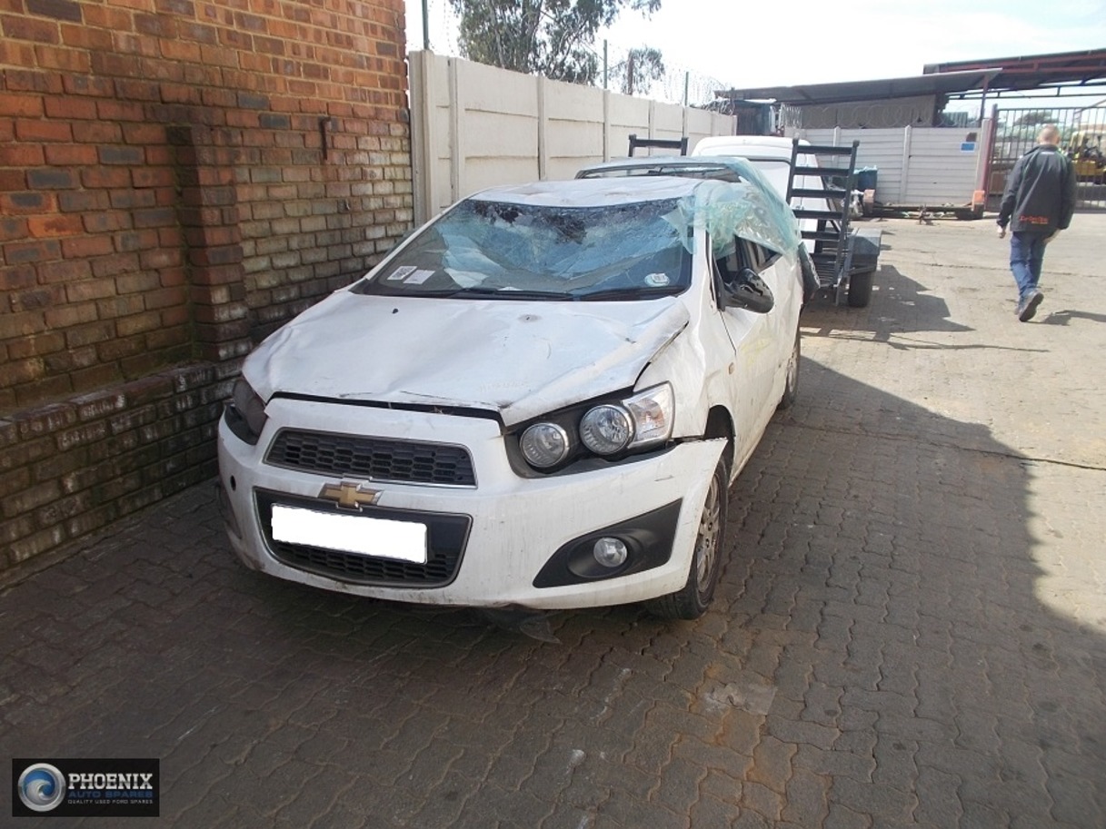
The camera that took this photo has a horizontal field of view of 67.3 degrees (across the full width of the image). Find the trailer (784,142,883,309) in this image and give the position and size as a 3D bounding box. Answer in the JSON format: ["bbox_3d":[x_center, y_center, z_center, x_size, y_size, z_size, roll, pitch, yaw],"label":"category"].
[{"bbox_3d":[2.364,-2.066,9.005,2.250,1.620,4.900,6,18,20],"label":"trailer"}]

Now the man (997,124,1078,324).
[{"bbox_3d":[4.571,-1.817,7.896,0.620,1.770,0.560,8,19,25],"label":"man"}]

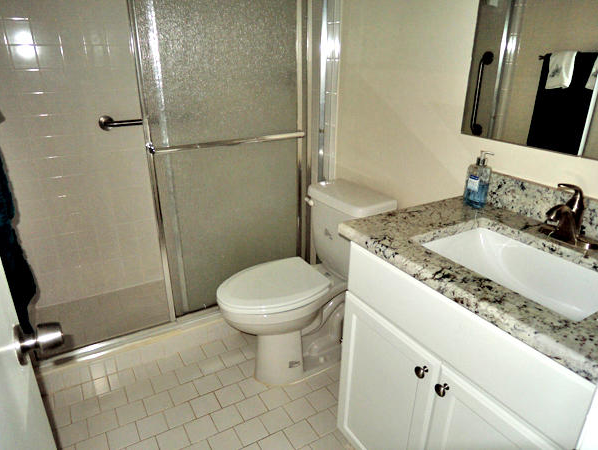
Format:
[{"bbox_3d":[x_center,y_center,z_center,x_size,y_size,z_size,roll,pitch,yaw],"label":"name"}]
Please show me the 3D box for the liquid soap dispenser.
[{"bbox_3d":[0.544,-0.136,1.254,0.051,0.170,0.066,-12,24,-28],"label":"liquid soap dispenser"}]

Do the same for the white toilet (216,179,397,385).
[{"bbox_3d":[-0.013,0.276,1.849,0.735,0.790,0.410,-12,24,-28],"label":"white toilet"}]

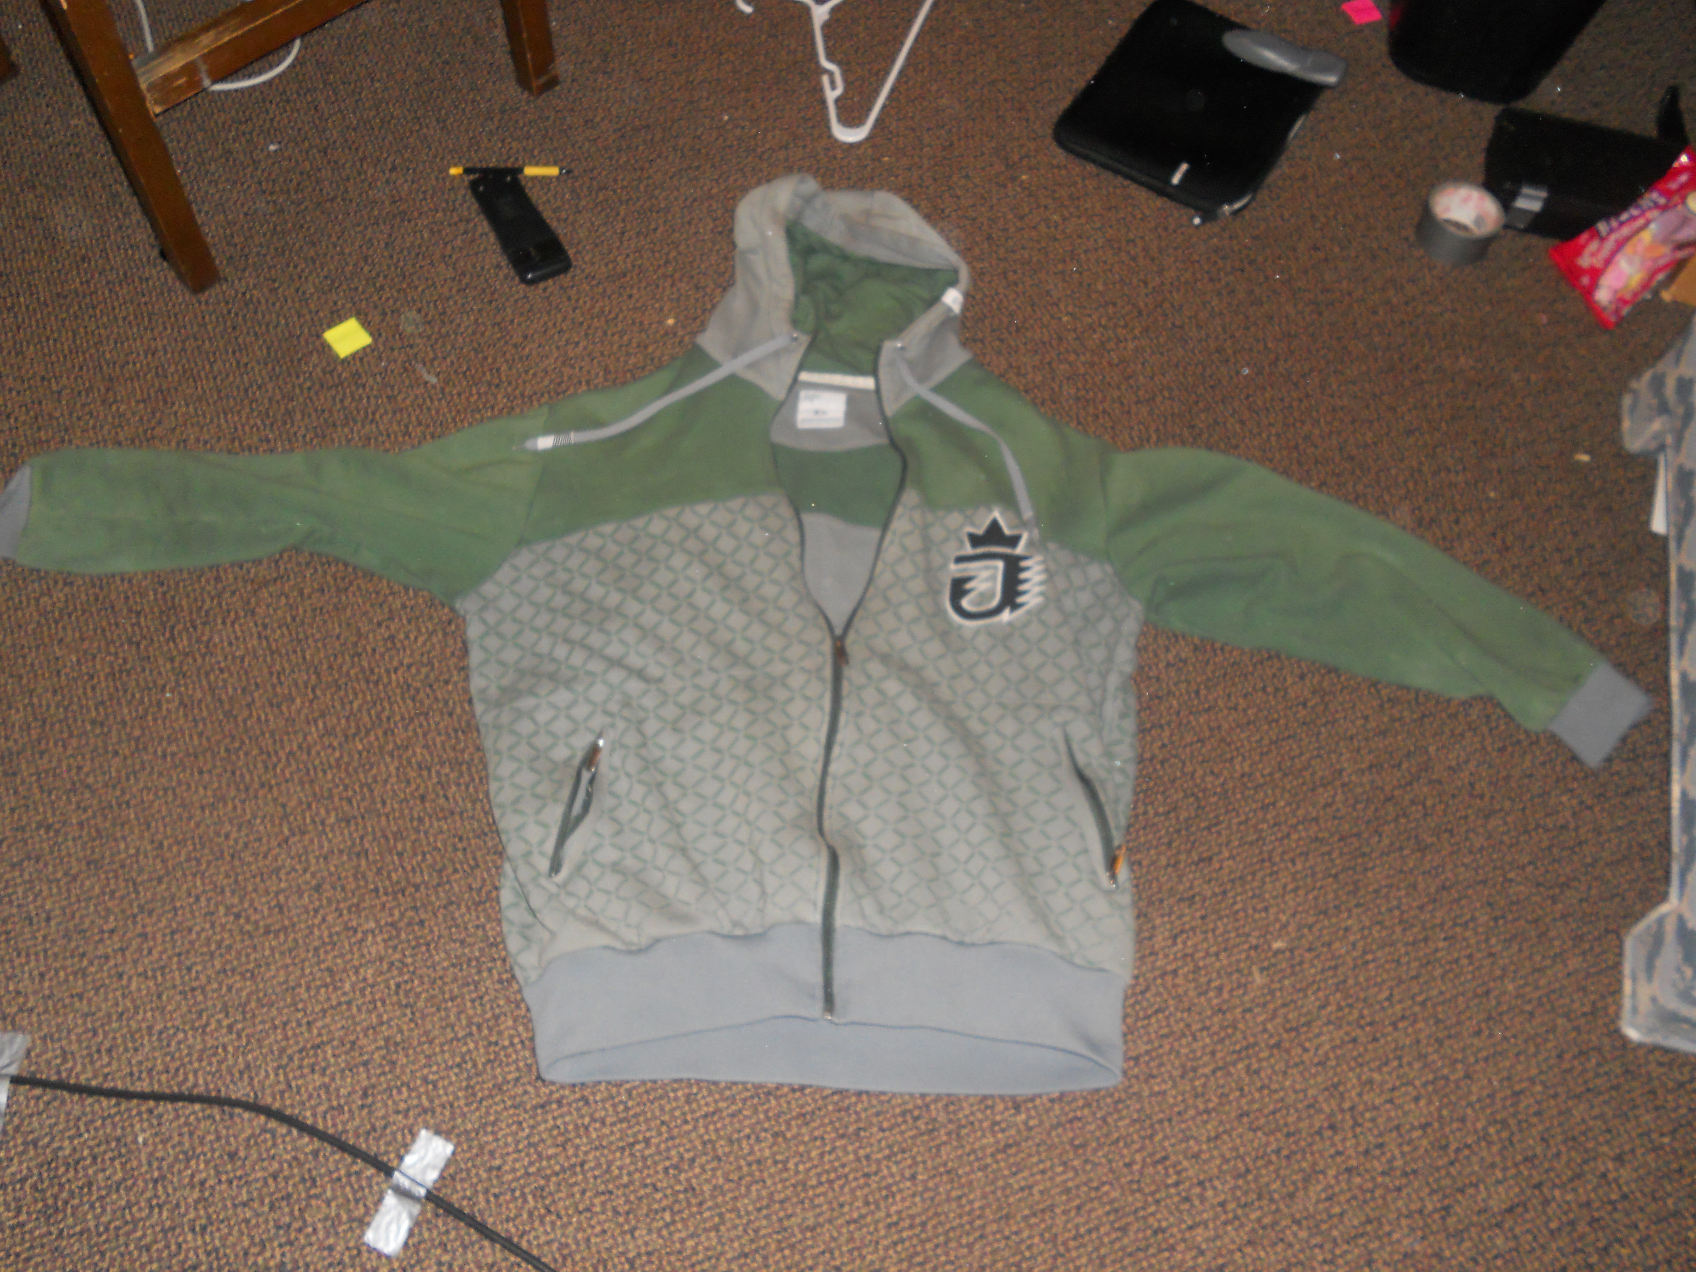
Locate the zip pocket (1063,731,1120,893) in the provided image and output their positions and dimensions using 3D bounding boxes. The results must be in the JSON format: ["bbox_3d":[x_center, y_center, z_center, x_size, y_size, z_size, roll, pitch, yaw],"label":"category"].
[{"bbox_3d":[0.223,0.152,1.415,0.028,0.016,0.156,-10,59,-9],"label":"zip pocket"}]

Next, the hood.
[{"bbox_3d":[-0.011,-0.383,1.724,0.300,0.090,0.335,1,58,-2],"label":"hood"}]

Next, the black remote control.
[{"bbox_3d":[-0.377,-0.470,1.803,0.055,0.022,0.168,-23,62,-15],"label":"black remote control"}]

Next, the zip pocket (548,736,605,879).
[{"bbox_3d":[-0.241,0.148,1.396,0.026,0.016,0.147,13,59,5],"label":"zip pocket"}]

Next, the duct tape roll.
[{"bbox_3d":[0.719,-0.483,1.841,0.089,0.046,0.089,1,58,-2],"label":"duct tape roll"}]

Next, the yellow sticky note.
[{"bbox_3d":[-0.548,-0.327,1.717,0.040,0.005,0.042,-32,65,-20],"label":"yellow sticky note"}]

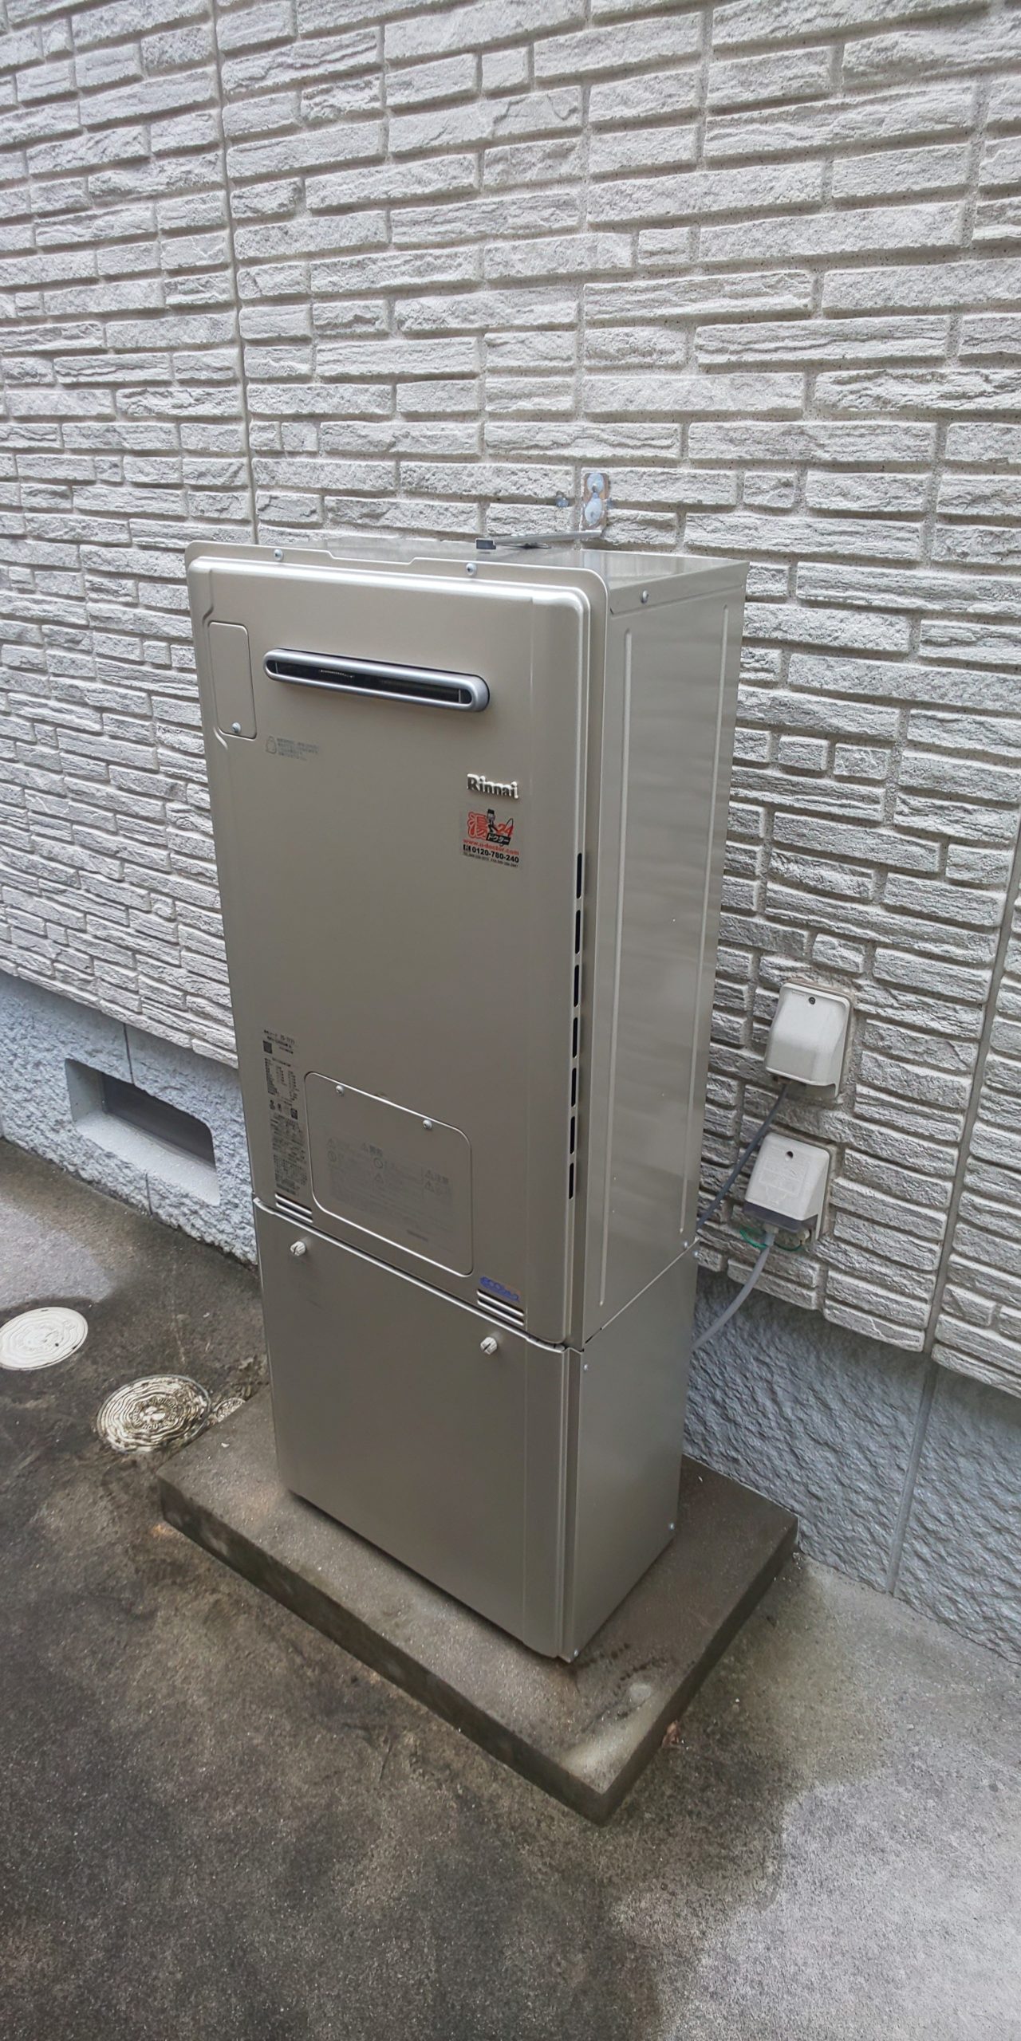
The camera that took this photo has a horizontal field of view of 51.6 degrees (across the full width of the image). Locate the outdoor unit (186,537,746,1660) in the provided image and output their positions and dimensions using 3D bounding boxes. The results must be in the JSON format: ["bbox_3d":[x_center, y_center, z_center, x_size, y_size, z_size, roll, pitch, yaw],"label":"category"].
[{"bbox_3d":[-0.059,0.125,1.223,0.490,1.217,0.257,17,29,33],"label":"outdoor unit"}]

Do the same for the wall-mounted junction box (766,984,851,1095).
[{"bbox_3d":[0.325,0.028,1.175,0.082,0.119,0.037,17,29,33],"label":"wall-mounted junction box"}]

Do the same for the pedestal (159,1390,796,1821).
[{"bbox_3d":[-0.067,0.704,1.522,0.765,0.080,0.466,17,29,33],"label":"pedestal"}]

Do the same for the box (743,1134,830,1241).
[{"bbox_3d":[0.323,0.207,1.250,0.083,0.120,0.049,17,29,33],"label":"box"}]

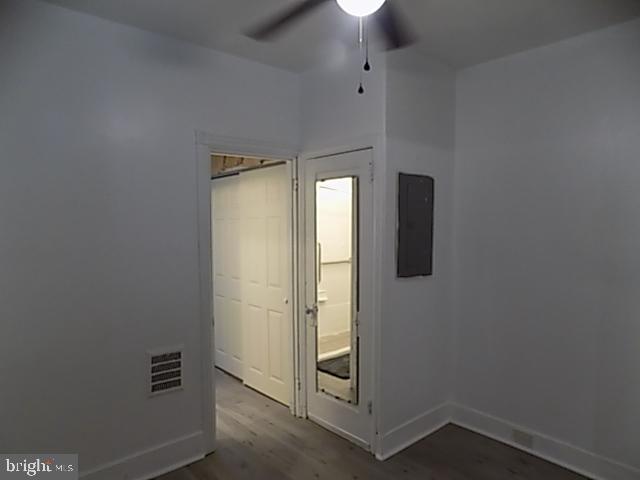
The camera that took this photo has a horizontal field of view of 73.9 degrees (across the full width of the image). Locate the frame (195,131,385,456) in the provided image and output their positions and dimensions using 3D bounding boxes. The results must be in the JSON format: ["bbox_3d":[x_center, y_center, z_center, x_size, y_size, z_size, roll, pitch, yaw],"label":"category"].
[{"bbox_3d":[-0.191,0.377,2.753,0.900,2.140,0.840,-3,4,-41],"label":"frame"}]

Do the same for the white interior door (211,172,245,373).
[{"bbox_3d":[-0.926,0.360,4.389,0.040,2.020,0.750,-3,4,-41],"label":"white interior door"}]

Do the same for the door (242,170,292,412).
[{"bbox_3d":[-0.480,0.377,3.803,0.040,2.030,0.770,-3,4,-41],"label":"door"}]

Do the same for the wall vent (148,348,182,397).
[{"bbox_3d":[-0.952,0.811,2.628,0.215,0.275,0.020,-3,4,-41],"label":"wall vent"}]

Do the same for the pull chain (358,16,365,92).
[{"bbox_3d":[0.139,-0.621,1.430,0.018,0.265,0.018,0,3,6],"label":"pull chain"}]

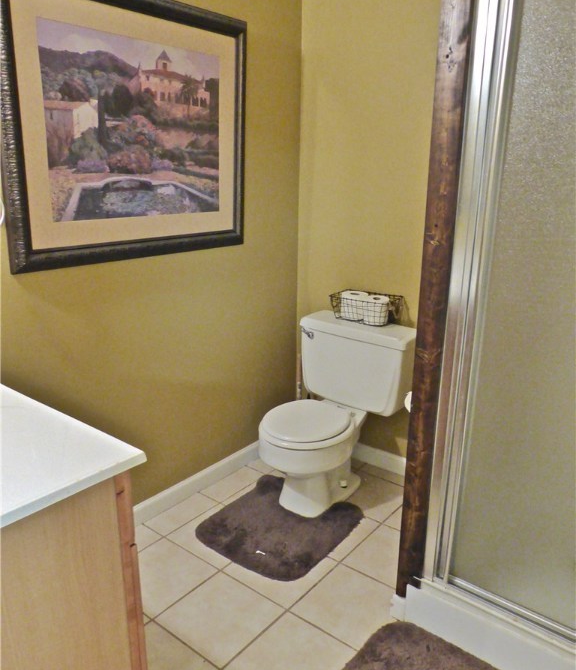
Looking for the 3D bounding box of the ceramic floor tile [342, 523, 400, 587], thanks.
[{"bbox_3d":[0.407,0.838,2.072,0.302,0.010,0.302,13,20,37],"label":"ceramic floor tile"}]

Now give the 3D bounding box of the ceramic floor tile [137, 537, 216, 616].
[{"bbox_3d":[-0.454,0.858,1.982,0.302,0.010,0.302,13,20,37],"label":"ceramic floor tile"}]

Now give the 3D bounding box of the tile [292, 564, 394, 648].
[{"bbox_3d":[0.215,0.902,1.843,0.302,0.010,0.302,13,20,37],"label":"tile"}]

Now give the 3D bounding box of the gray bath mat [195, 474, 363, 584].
[{"bbox_3d":[-0.031,0.766,2.257,0.530,0.020,0.597,11,19,33],"label":"gray bath mat"}]

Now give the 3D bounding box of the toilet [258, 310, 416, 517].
[{"bbox_3d":[0.157,0.353,2.404,0.530,0.735,0.707,13,20,37],"label":"toilet"}]

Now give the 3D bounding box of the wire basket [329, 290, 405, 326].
[{"bbox_3d":[0.354,-0.121,2.512,0.285,0.115,0.180,10,19,31],"label":"wire basket"}]

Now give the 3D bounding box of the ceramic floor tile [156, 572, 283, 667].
[{"bbox_3d":[-0.215,0.913,1.798,0.302,0.010,0.302,13,20,37],"label":"ceramic floor tile"}]

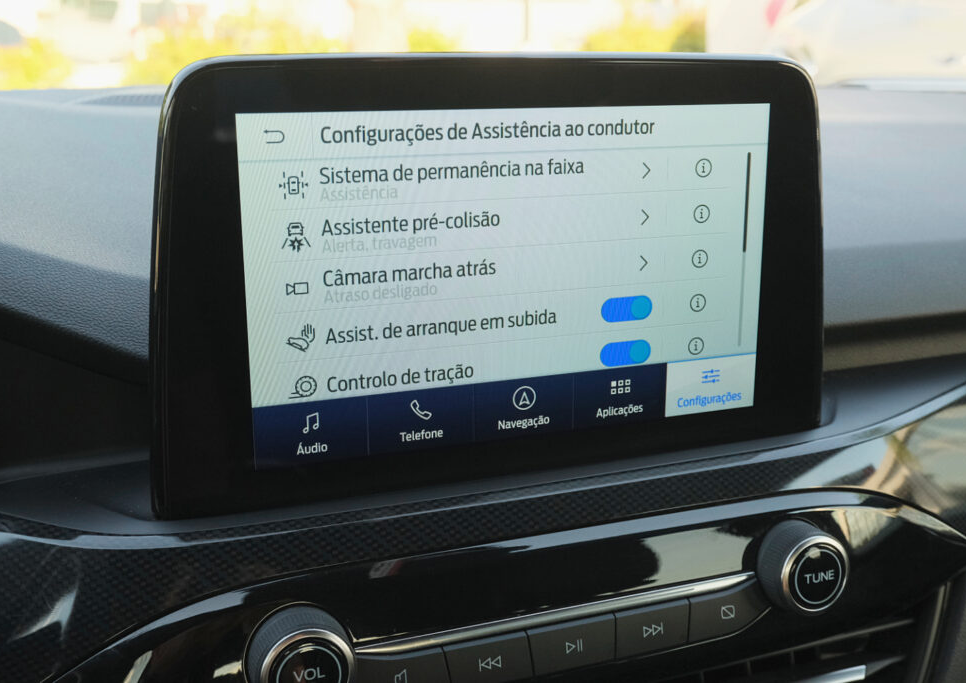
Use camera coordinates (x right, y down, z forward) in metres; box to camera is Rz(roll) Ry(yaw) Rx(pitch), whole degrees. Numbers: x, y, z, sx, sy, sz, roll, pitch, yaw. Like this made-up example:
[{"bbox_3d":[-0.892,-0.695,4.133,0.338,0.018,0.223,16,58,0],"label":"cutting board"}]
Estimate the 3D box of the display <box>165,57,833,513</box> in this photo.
[{"bbox_3d":[0.010,-0.024,0.349,0.231,0.136,0.025,-6,15,-20],"label":"display"}]

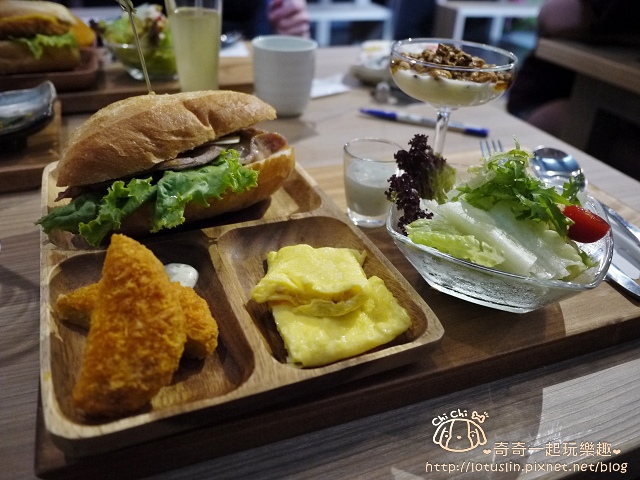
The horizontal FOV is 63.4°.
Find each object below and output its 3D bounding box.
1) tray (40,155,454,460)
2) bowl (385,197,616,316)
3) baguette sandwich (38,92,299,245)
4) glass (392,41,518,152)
[{"bbox_3d":[-0.069,0.001,0.323,0.185,0.017,0.263,-10,35,-22],"label":"tray"},{"bbox_3d":[0.106,0.001,0.318,0.127,0.044,0.127,16,34,18],"label":"bowl"},{"bbox_3d":[-0.095,-0.059,0.349,0.172,0.072,0.078,-18,39,-31],"label":"baguette sandwich"},{"bbox_3d":[0.091,-0.089,0.400,0.094,0.106,0.094,4,33,0],"label":"glass"}]

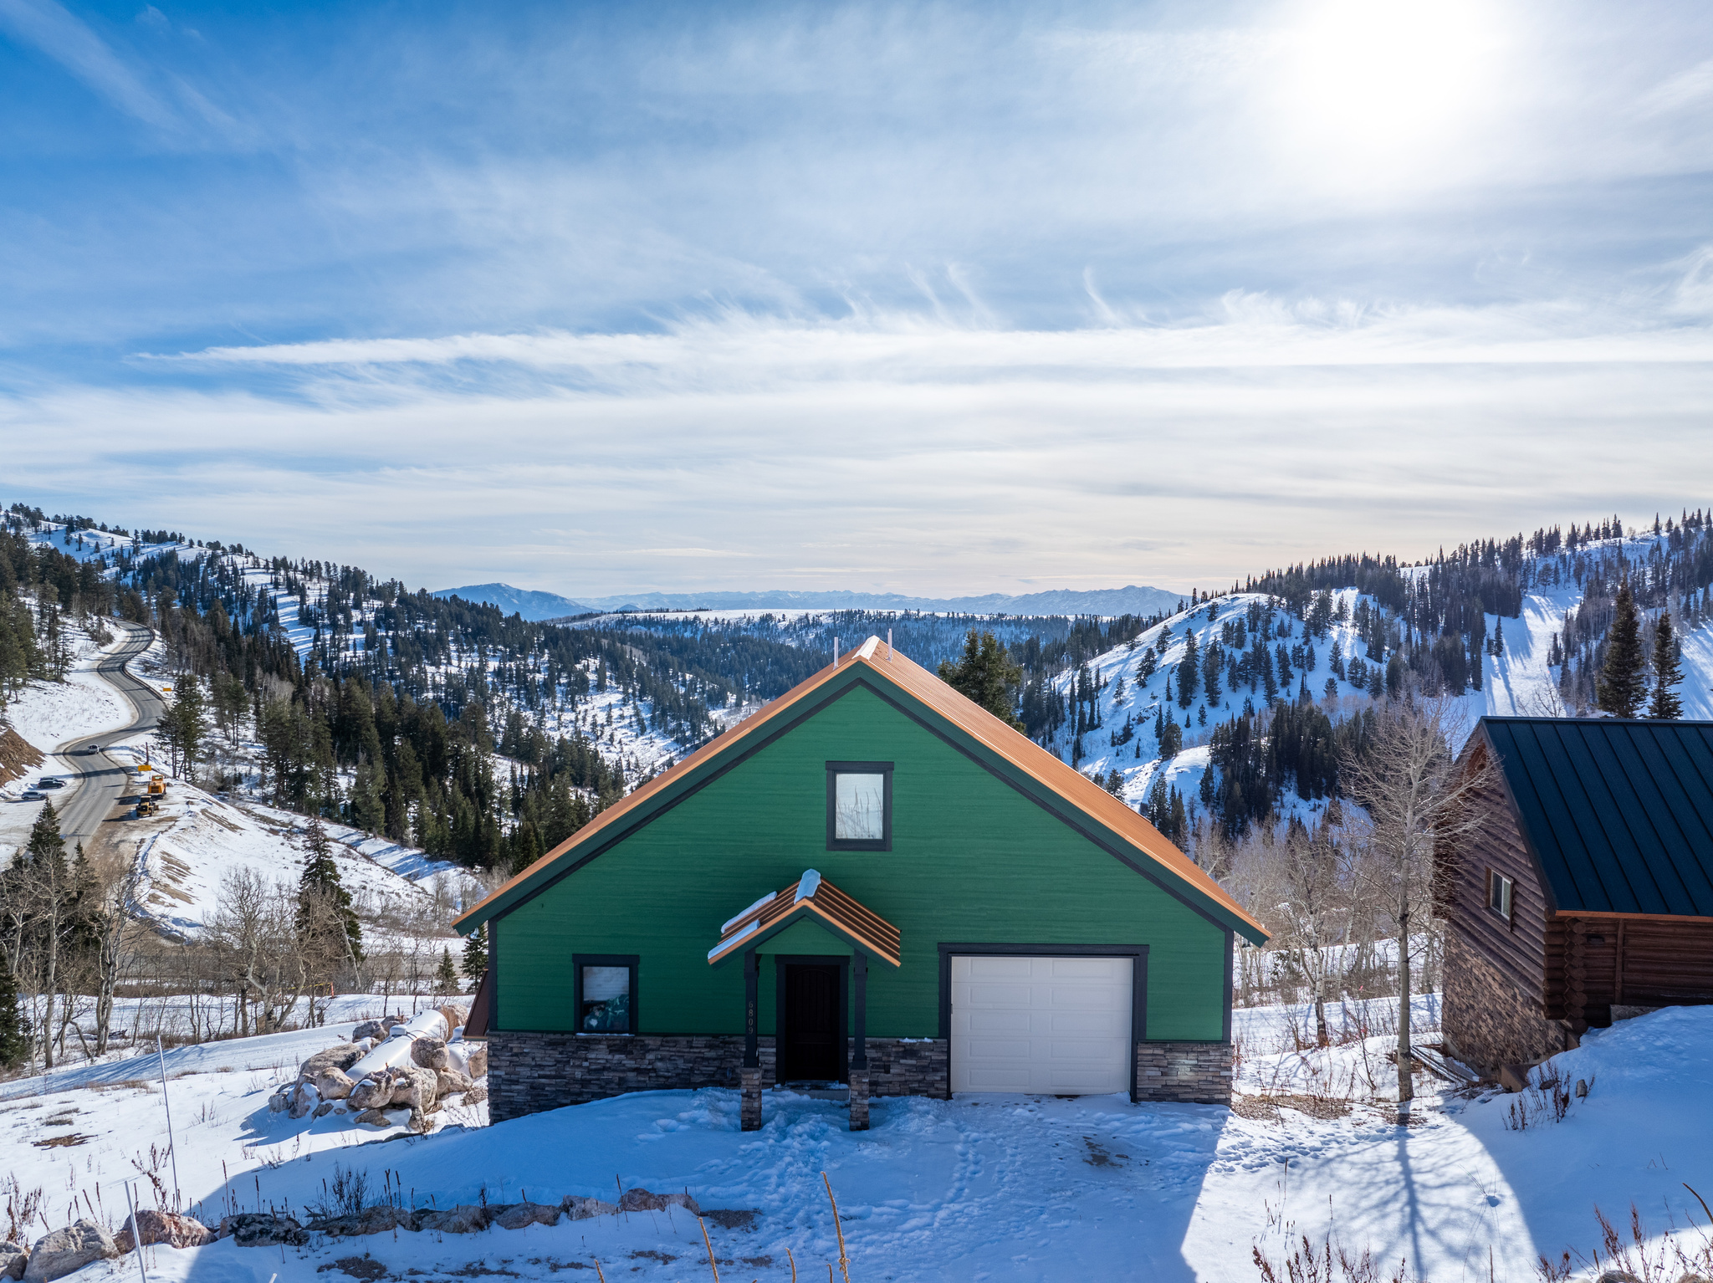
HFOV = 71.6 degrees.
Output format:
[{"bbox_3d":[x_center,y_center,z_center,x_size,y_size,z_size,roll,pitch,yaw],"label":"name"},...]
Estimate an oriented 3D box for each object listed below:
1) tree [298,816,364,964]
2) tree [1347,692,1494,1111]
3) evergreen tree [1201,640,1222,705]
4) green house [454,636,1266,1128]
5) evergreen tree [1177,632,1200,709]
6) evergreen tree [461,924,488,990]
[{"bbox_3d":[-37.713,18.341,85.000,4.792,11.884,4.792,0,2,0],"label":"tree"},{"bbox_3d":[9.755,4.491,20.600,2.625,7.142,2.625,0,2,0],"label":"tree"},{"bbox_3d":[79.330,7.017,265.000,4.781,14.655,4.781,0,2,0],"label":"evergreen tree"},{"bbox_3d":[0.176,4.045,24.063,13.681,8.121,10.855,0,2,2],"label":"green house"},{"bbox_3d":[74.250,6.420,265.000,4.781,17.047,4.781,0,2,0],"label":"evergreen tree"},{"bbox_3d":[-25.043,20.610,78.000,1.891,5.063,1.891,0,2,0],"label":"evergreen tree"}]

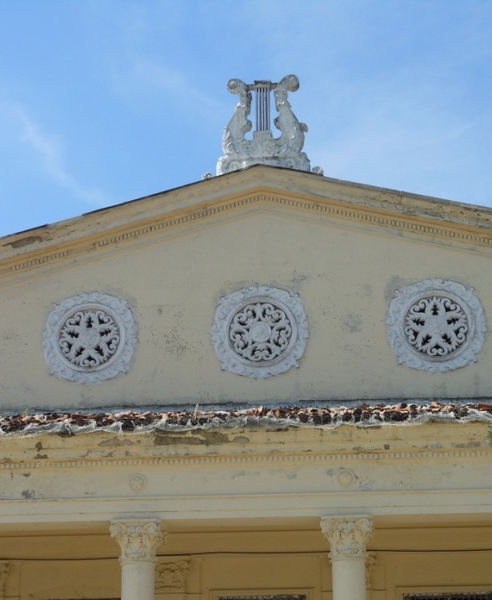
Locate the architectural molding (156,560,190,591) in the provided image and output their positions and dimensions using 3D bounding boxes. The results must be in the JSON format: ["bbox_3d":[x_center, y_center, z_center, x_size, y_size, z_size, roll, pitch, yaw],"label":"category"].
[{"bbox_3d":[-1.278,4.481,24.877,0.751,0.526,0.160,-2,-18,6],"label":"architectural molding"}]

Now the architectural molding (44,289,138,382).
[{"bbox_3d":[-2.693,0.632,26.343,1.642,1.639,0.140,-2,-18,6],"label":"architectural molding"}]

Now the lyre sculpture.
[{"bbox_3d":[0.391,-3.119,27.247,1.846,1.938,0.500,-2,-18,6],"label":"lyre sculpture"}]

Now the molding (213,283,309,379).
[{"bbox_3d":[0.238,0.535,26.046,1.660,1.665,0.140,-2,-18,6],"label":"molding"}]

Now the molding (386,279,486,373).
[{"bbox_3d":[3.215,0.427,25.746,1.669,1.645,0.140,-2,-18,6],"label":"molding"}]

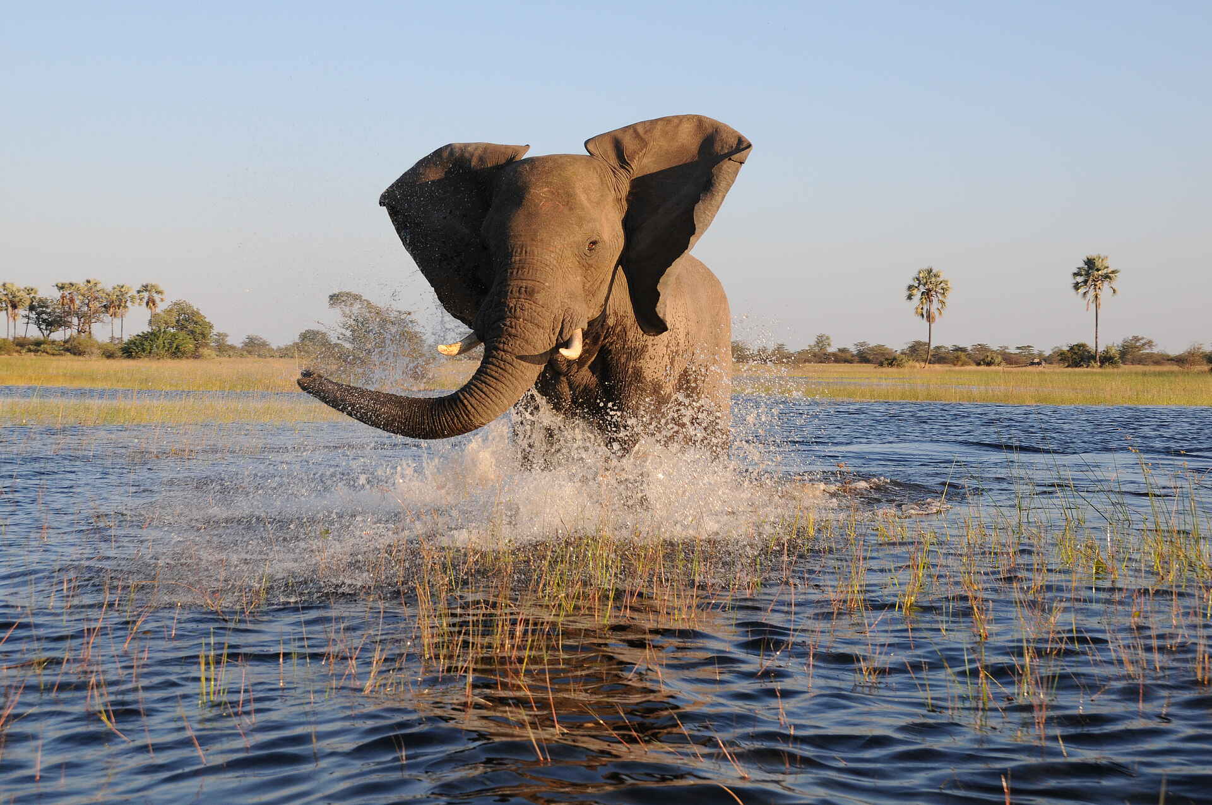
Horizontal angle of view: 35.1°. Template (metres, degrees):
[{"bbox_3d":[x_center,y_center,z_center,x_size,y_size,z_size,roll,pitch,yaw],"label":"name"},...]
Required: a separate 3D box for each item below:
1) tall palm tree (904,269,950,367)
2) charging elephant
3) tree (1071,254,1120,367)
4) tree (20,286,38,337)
[{"bbox_3d":[41.994,-11.116,250.000,6.050,13.220,6.050,0,1,0],"label":"tall palm tree"},{"bbox_3d":[-0.090,-0.360,14.800,2.700,3.500,4.900,1,2,18],"label":"charging elephant"},{"bbox_3d":[63.856,-11.888,250.000,6.300,14.880,6.300,0,1,0],"label":"tree"},{"bbox_3d":[-97.784,-13.969,325.000,4.000,11.400,4.000,0,1,0],"label":"tree"}]

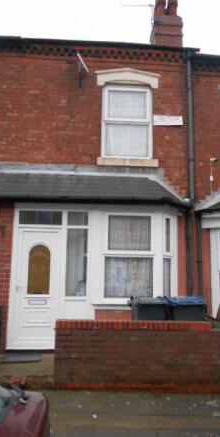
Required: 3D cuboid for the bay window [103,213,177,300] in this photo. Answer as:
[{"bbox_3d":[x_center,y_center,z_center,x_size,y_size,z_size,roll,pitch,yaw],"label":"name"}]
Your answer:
[{"bbox_3d":[0.557,0.683,5.864,1.434,1.554,0.430,1,-9,-3],"label":"bay window"}]

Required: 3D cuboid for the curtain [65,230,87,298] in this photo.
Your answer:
[{"bbox_3d":[-0.587,0.765,5.768,0.366,1.180,0.082,1,-9,-3],"label":"curtain"}]

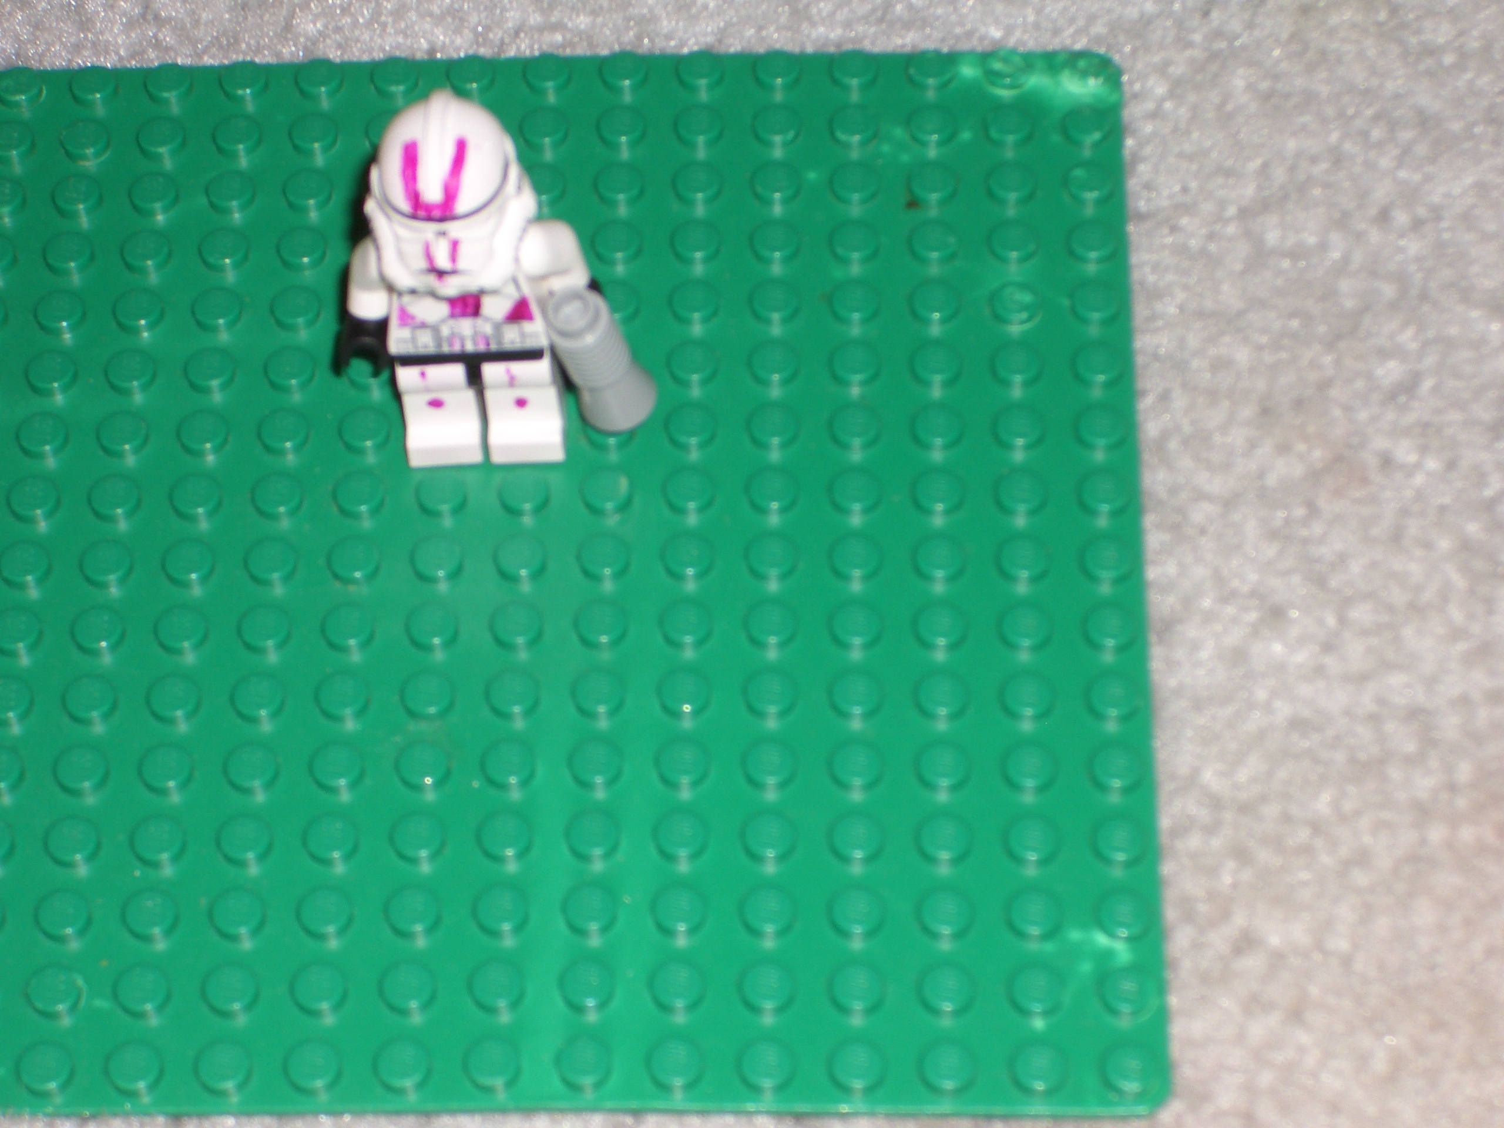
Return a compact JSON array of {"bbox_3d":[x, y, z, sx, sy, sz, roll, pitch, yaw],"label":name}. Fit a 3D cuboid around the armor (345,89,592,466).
[{"bbox_3d":[-0.027,-0.026,0.431,0.024,0.043,0.015,0,53,1],"label":"armor"}]

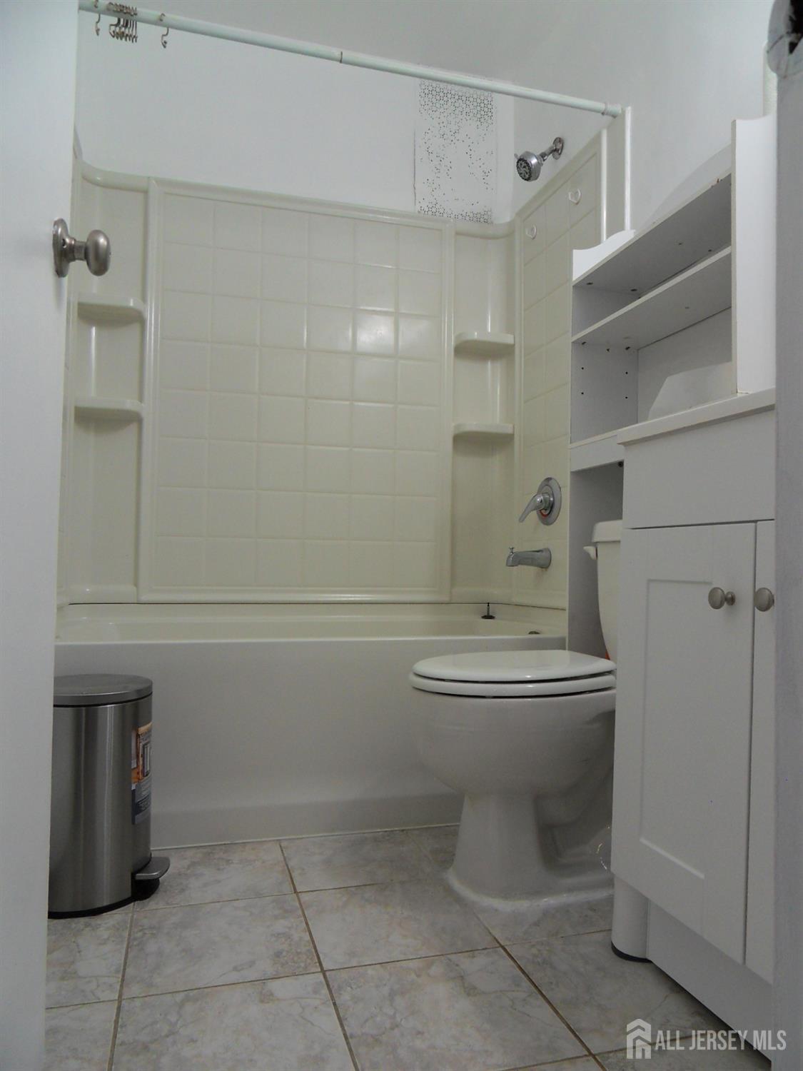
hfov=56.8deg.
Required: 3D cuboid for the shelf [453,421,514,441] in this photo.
[{"bbox_3d":[0.285,-0.374,2.684,0.230,0.055,0.125,1,-2,-16],"label":"shelf"}]

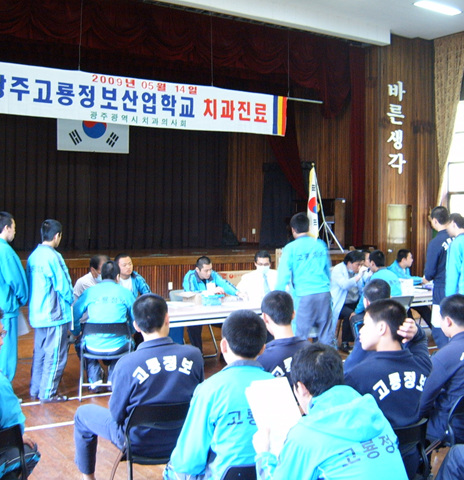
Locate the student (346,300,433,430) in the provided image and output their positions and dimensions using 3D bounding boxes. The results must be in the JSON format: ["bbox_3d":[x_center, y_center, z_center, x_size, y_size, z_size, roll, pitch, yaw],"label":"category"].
[{"bbox_3d":[0.740,0.961,3.700,0.600,1.300,0.760,0,2,-19],"label":"student"}]

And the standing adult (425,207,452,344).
[{"bbox_3d":[2.419,0.559,7.900,0.500,1.830,0.420,-2,3,-43],"label":"standing adult"}]

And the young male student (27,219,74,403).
[{"bbox_3d":[-1.724,0.648,6.500,0.500,1.710,0.370,2,3,43],"label":"young male student"}]

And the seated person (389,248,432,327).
[{"bbox_3d":[2.374,0.769,9.150,0.750,1.270,0.540,1,2,30],"label":"seated person"}]

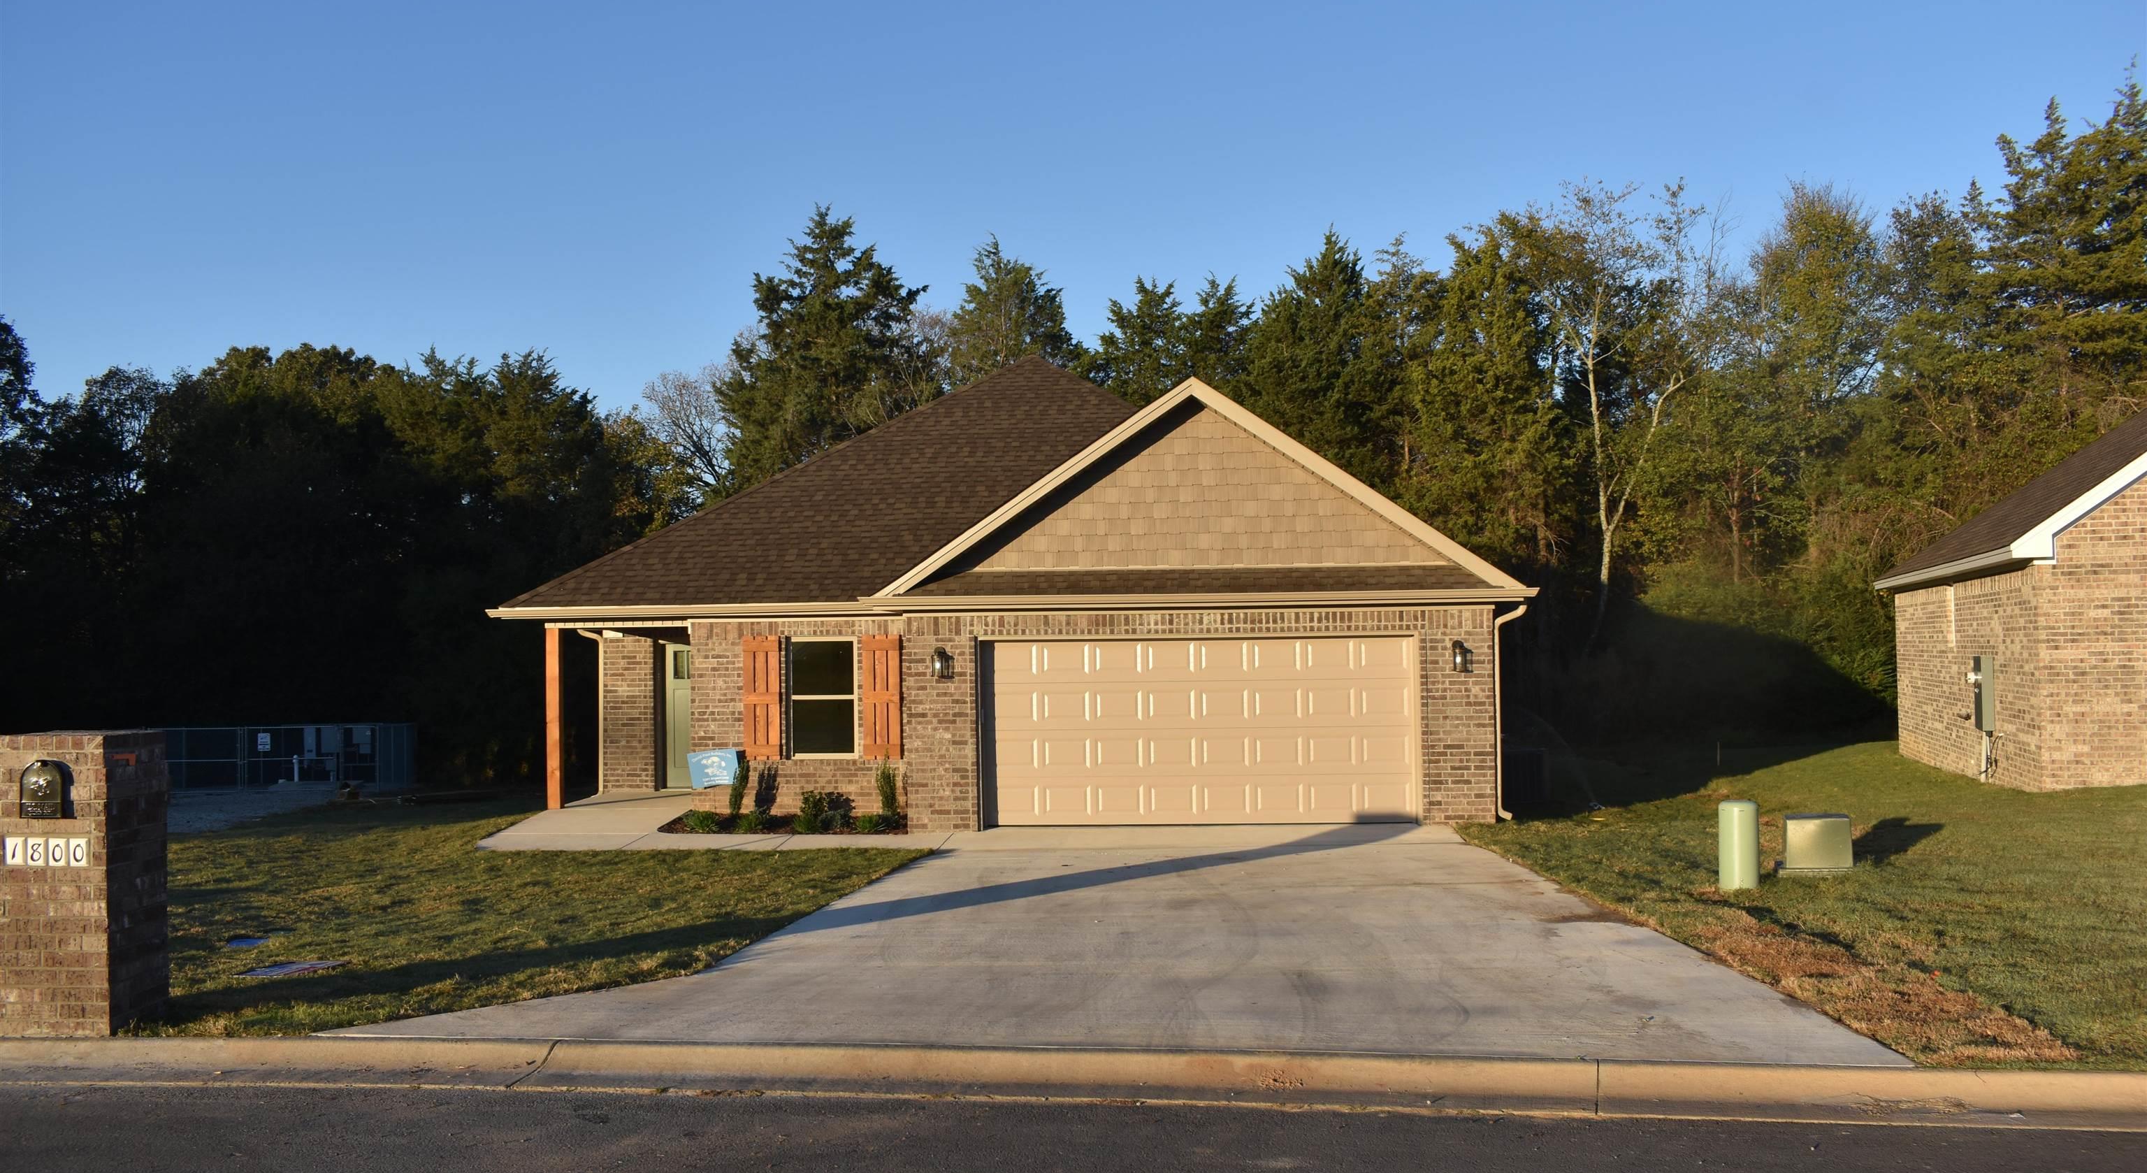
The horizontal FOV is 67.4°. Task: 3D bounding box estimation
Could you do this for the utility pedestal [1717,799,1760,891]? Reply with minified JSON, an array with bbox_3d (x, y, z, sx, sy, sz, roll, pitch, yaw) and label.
[{"bbox_3d":[5.062,1.959,12.267,0.296,0.687,0.296,-1,-2,3],"label":"utility pedestal"}]

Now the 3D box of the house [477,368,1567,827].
[{"bbox_3d":[-0.660,-0.365,25.686,12.396,6.617,15.600,-1,-2,3],"label":"house"}]

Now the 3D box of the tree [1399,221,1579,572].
[{"bbox_3d":[9.015,-2.217,34.340,4.000,10.962,4.000,-1,-2,3],"label":"tree"}]

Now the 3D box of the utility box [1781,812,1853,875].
[{"bbox_3d":[5.907,2.068,13.014,0.579,0.486,0.450,-1,-2,5],"label":"utility box"}]

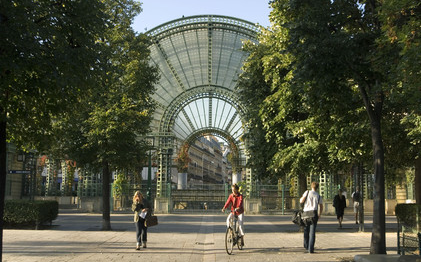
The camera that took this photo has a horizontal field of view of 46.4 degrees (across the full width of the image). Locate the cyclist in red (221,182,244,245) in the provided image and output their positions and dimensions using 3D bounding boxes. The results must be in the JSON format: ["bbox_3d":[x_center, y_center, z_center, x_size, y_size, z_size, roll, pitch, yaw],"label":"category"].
[{"bbox_3d":[0.632,2.198,12.919,0.600,1.596,0.950,-2,-7,18],"label":"cyclist in red"}]

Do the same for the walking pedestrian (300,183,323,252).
[{"bbox_3d":[2.678,2.273,13.015,0.600,1.831,0.500,1,-7,-5],"label":"walking pedestrian"}]

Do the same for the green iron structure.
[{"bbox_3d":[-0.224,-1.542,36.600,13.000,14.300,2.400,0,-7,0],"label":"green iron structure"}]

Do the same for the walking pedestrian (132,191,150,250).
[{"bbox_3d":[-1.905,2.462,13.549,0.540,1.583,0.460,0,-7,-2],"label":"walking pedestrian"}]

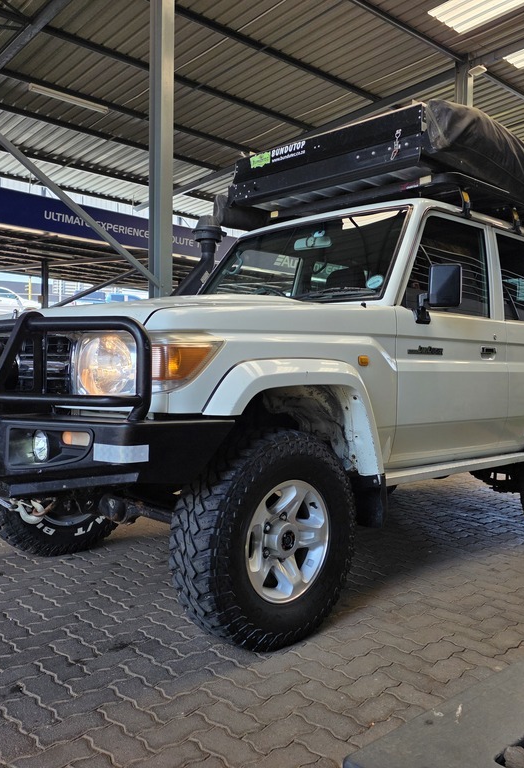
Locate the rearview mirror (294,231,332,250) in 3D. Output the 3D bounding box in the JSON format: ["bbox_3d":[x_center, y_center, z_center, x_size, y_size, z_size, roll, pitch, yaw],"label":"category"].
[{"bbox_3d":[0.289,-0.803,3.814,0.225,0.085,0.065,1,0,27],"label":"rearview mirror"}]

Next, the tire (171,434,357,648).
[{"bbox_3d":[0.024,0.563,2.515,0.268,0.770,0.775,2,1,45],"label":"tire"}]

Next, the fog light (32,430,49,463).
[{"bbox_3d":[-0.705,0.204,2.236,0.055,0.104,0.100,0,1,-43],"label":"fog light"}]

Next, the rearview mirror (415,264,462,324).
[{"bbox_3d":[0.808,-0.408,3.092,0.110,0.255,0.225,0,1,-43],"label":"rearview mirror"}]

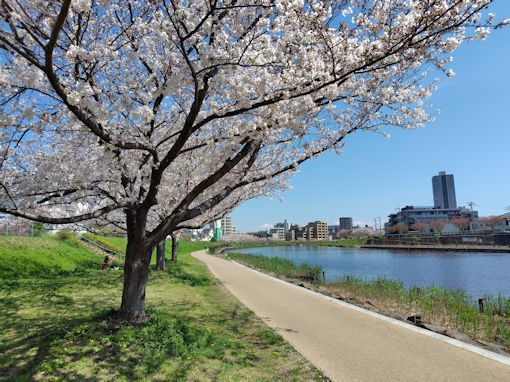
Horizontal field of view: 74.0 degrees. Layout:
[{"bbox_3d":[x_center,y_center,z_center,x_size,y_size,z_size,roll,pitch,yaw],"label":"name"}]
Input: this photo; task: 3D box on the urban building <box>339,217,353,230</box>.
[{"bbox_3d":[128.255,51.727,480.000,18.000,27.000,17.000,1,-9,-6],"label":"urban building"}]

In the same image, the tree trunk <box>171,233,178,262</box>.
[{"bbox_3d":[-7.202,5.054,30.300,0.580,2.600,0.520,0,-9,0],"label":"tree trunk"}]

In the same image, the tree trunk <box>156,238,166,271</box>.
[{"bbox_3d":[-5.604,3.788,20.300,0.540,2.000,0.520,0,-9,0],"label":"tree trunk"}]

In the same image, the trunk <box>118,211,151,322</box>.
[{"bbox_3d":[-2.544,1.583,7.150,0.580,2.280,0.530,0,-9,0],"label":"trunk"}]

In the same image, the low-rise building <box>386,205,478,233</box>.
[{"bbox_3d":[77.281,12.843,150.000,35.000,13.000,18.000,-1,-9,7],"label":"low-rise building"}]

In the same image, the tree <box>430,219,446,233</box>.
[{"bbox_3d":[63.388,12.159,117.000,5.200,4.800,5.300,1,-9,-8],"label":"tree"}]

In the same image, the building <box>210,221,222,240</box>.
[{"bbox_3d":[-25.007,25.657,220.000,8.000,14.000,8.500,1,-9,-6],"label":"building"}]

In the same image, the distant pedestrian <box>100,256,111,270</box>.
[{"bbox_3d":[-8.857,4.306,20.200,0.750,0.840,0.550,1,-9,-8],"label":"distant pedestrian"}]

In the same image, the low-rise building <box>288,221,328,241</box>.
[{"bbox_3d":[54.021,39.885,342.000,38.000,19.500,24.000,2,-9,-17],"label":"low-rise building"}]

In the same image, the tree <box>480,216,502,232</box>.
[{"bbox_3d":[64.240,9.235,92.000,5.200,4.700,5.300,1,-9,-8],"label":"tree"}]

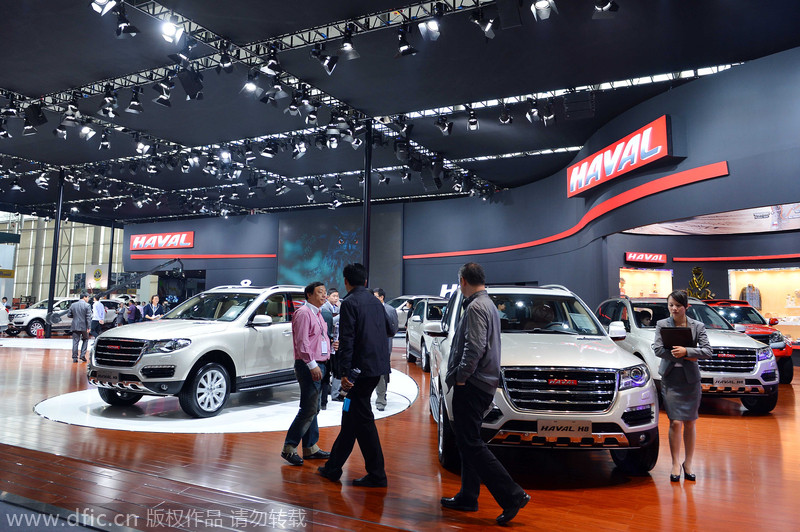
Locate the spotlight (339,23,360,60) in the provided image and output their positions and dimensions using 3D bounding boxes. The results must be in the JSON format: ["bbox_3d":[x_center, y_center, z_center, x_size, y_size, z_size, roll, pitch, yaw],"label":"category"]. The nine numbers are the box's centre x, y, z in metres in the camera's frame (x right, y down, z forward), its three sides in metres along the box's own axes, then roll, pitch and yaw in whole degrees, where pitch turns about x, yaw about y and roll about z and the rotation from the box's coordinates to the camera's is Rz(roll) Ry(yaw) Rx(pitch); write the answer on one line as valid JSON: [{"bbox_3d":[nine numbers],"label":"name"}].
[{"bbox_3d":[-1.148,-5.075,12.054,0.450,0.720,0.480,2,-5,-14],"label":"spotlight"}]

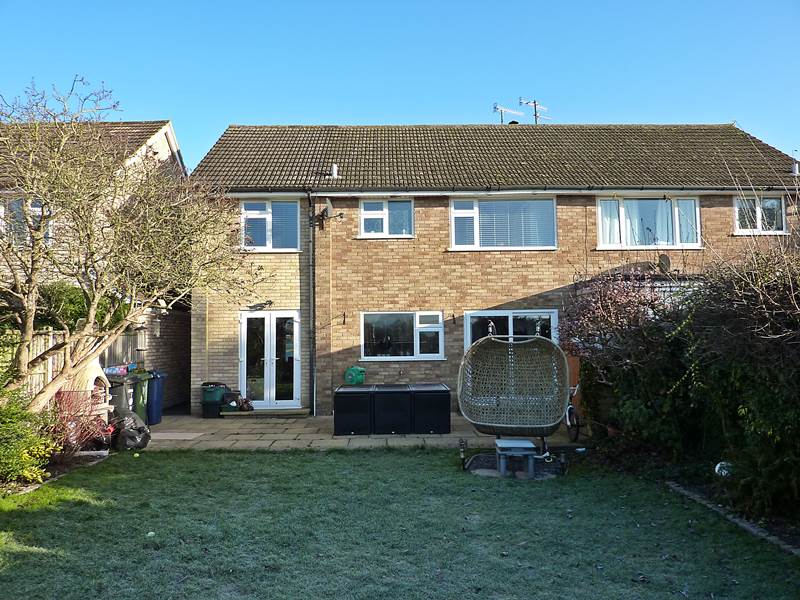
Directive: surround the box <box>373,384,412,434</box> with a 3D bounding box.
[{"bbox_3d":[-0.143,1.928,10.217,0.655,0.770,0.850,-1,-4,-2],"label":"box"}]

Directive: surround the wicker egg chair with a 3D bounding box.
[{"bbox_3d":[1.450,1.096,7.450,1.340,1.260,0.820,-1,-4,6],"label":"wicker egg chair"}]

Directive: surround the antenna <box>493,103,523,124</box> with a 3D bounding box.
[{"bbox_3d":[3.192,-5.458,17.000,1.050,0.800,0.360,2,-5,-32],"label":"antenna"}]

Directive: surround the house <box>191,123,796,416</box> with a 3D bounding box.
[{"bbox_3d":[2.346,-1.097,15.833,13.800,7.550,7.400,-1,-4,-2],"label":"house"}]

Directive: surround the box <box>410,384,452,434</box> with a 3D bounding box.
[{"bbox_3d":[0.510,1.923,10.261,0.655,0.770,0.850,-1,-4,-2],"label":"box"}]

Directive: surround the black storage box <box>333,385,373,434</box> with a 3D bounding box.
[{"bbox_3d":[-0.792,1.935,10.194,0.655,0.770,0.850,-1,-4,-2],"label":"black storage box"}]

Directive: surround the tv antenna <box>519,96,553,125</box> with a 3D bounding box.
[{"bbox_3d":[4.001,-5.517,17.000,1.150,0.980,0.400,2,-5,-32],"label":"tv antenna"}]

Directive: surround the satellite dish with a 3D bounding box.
[{"bbox_3d":[5.655,-0.762,12.400,0.220,0.430,0.450,-1,-4,4],"label":"satellite dish"}]

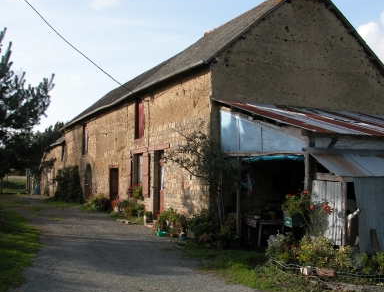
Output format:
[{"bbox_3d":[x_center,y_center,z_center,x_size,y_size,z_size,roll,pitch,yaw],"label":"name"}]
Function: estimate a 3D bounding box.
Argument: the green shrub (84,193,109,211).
[{"bbox_3d":[-4.243,2.479,23.121,0.850,0.820,1.100,1,-3,-25],"label":"green shrub"}]

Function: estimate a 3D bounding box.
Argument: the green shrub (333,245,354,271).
[{"bbox_3d":[2.660,1.975,9.091,0.370,0.440,0.390,1,-3,-25],"label":"green shrub"}]

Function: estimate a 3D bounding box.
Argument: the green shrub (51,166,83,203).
[{"bbox_3d":[-6.990,2.181,28.951,1.400,2.100,1.950,1,-3,-25],"label":"green shrub"}]

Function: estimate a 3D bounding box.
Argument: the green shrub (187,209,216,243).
[{"bbox_3d":[0.268,2.000,13.191,0.640,0.840,0.700,1,-3,-25],"label":"green shrub"}]

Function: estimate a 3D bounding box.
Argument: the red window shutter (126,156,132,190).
[{"bbox_3d":[-2.442,1.122,20.170,0.050,1.422,0.600,1,-3,-25],"label":"red window shutter"}]

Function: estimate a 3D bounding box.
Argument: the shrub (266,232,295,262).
[{"bbox_3d":[1.714,1.966,10.029,0.490,0.570,0.540,1,-3,-25],"label":"shrub"}]

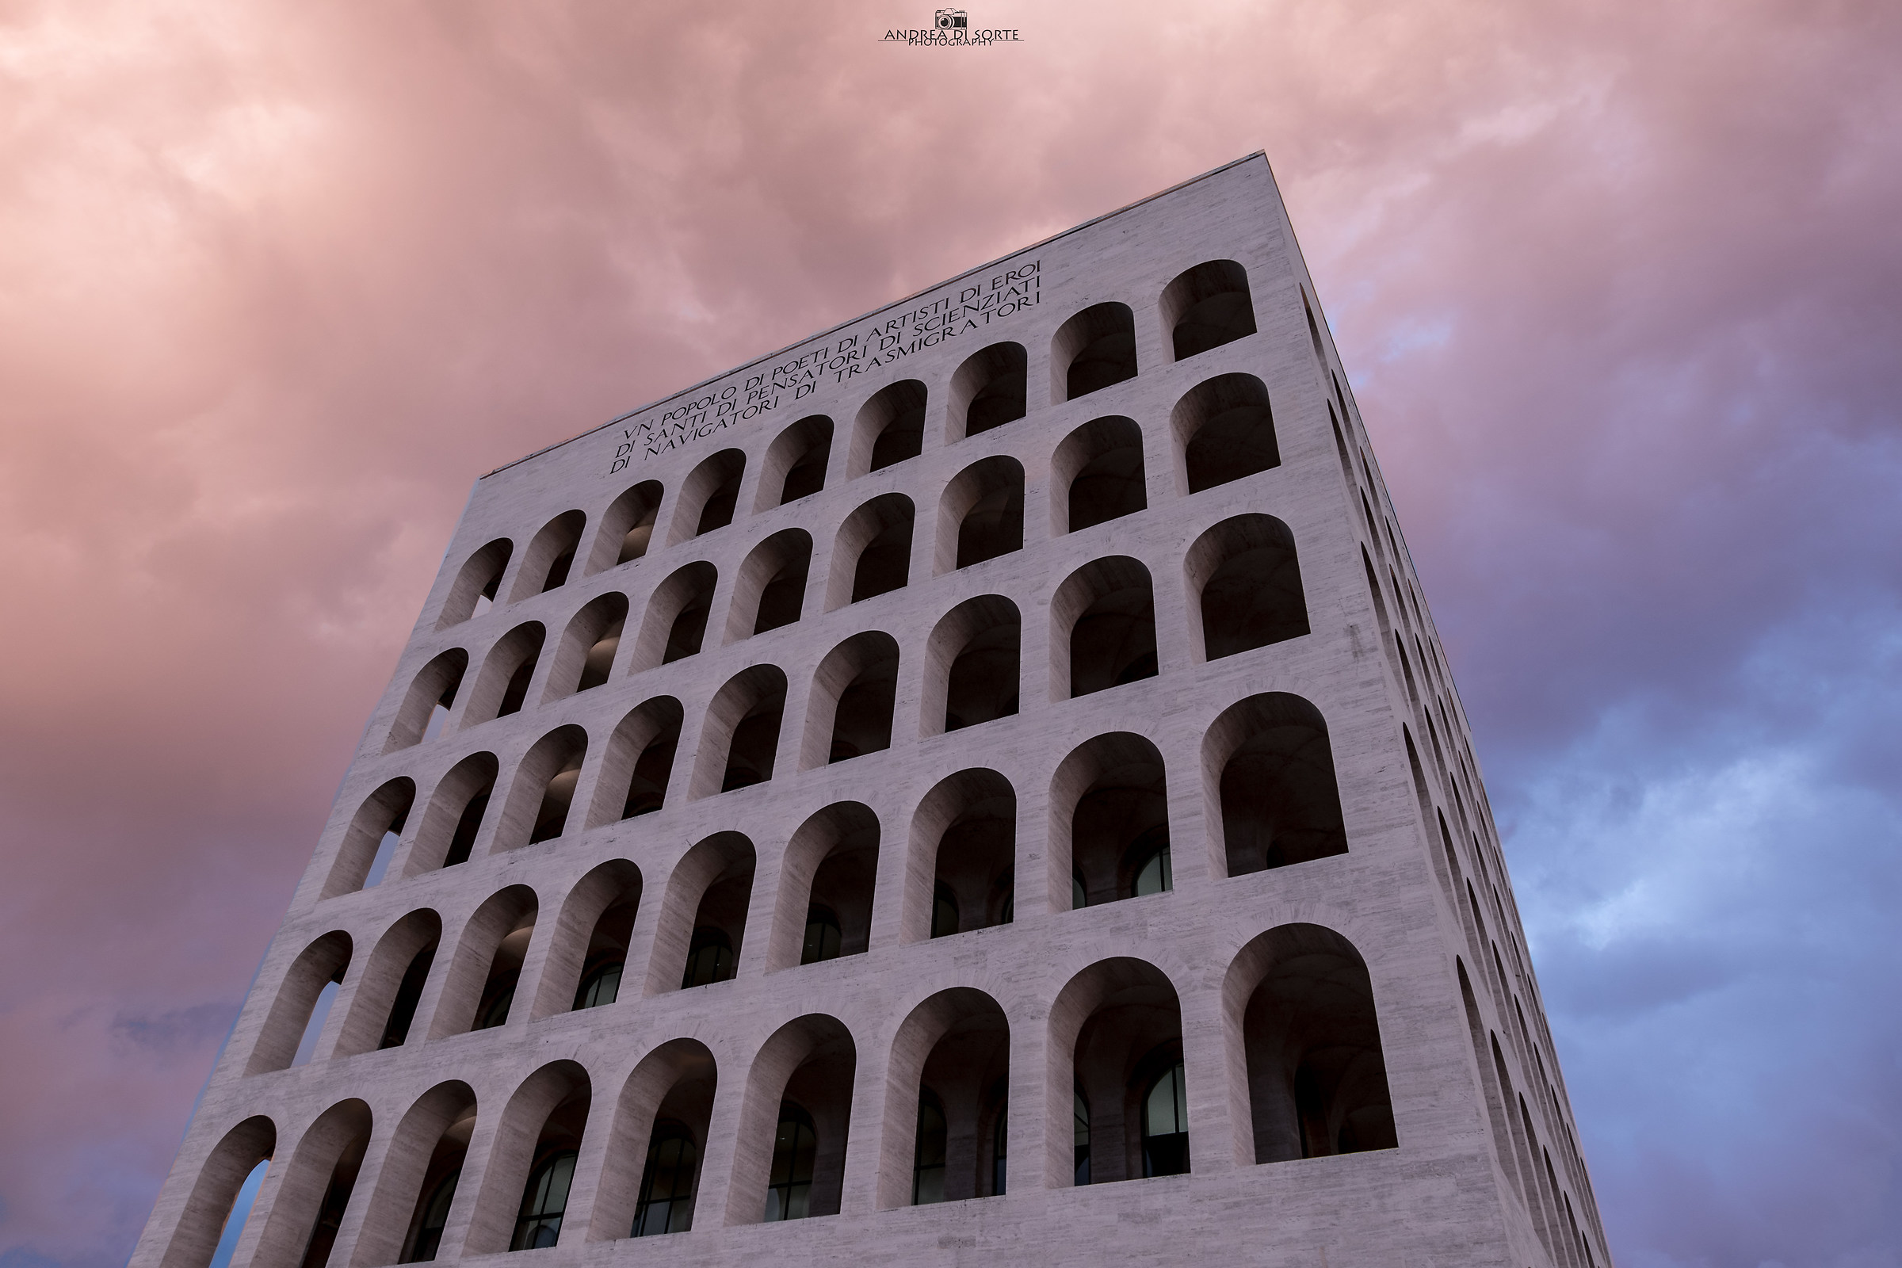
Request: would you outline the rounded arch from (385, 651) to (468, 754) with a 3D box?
[{"bbox_3d":[-23.988,3.507,60.223,3.710,5.840,1.800,-17,-46,22],"label":"rounded arch"}]

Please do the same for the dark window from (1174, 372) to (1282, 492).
[{"bbox_3d":[10.864,-7.388,49.671,3.996,6.340,1.937,-17,-46,22],"label":"dark window"}]

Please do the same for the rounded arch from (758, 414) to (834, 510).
[{"bbox_3d":[-6.484,-7.554,58.052,3.710,5.840,1.800,-17,-46,22],"label":"rounded arch"}]

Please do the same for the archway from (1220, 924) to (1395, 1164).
[{"bbox_3d":[8.627,10.054,30.810,3.710,5.840,1.800,-17,-46,22],"label":"archway"}]

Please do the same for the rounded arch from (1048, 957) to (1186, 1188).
[{"bbox_3d":[4.943,12.366,35.398,3.996,6.340,1.937,-17,-46,22],"label":"rounded arch"}]

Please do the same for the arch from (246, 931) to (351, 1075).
[{"bbox_3d":[-26.913,16.076,54.428,3.996,6.340,1.937,-17,-46,22],"label":"arch"}]

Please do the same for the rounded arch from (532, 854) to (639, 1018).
[{"bbox_3d":[-13.075,11.885,48.571,3.996,6.340,1.937,-17,-46,22],"label":"rounded arch"}]

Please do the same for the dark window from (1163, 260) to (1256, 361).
[{"bbox_3d":[10.449,-12.594,50.835,3.710,5.840,1.800,-17,-46,22],"label":"dark window"}]

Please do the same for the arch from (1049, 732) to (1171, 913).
[{"bbox_3d":[4.928,5.772,37.557,3.710,5.840,1.800,-17,-46,22],"label":"arch"}]

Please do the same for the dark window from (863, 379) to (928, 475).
[{"bbox_3d":[-2.534,-9.371,60.985,3.996,6.340,1.937,-17,-46,22],"label":"dark window"}]

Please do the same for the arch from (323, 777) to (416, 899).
[{"bbox_3d":[-26.476,9.934,59.857,3.996,6.340,1.937,-17,-46,22],"label":"arch"}]

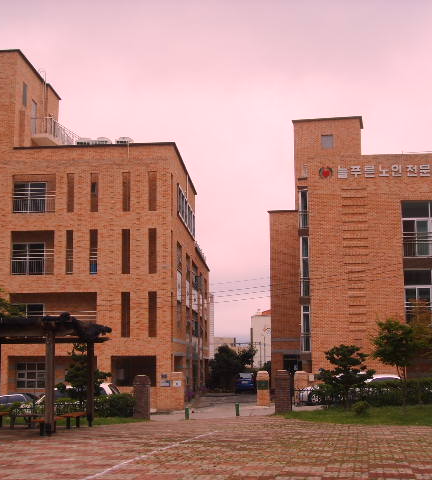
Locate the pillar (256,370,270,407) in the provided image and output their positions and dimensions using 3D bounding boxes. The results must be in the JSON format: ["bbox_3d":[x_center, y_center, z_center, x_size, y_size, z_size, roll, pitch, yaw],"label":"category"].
[{"bbox_3d":[2.101,6.604,36.965,0.590,1.530,0.590,-1,-9,4],"label":"pillar"}]

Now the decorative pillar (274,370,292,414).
[{"bbox_3d":[2.496,5.668,31.010,0.580,1.580,0.580,-1,-9,4],"label":"decorative pillar"}]

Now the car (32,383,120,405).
[{"bbox_3d":[-6.223,6.848,34.458,4.400,1.530,1.720,-4,-9,3],"label":"car"}]

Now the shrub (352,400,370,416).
[{"bbox_3d":[5.045,5.820,29.060,0.640,0.580,0.620,-1,-9,4],"label":"shrub"}]

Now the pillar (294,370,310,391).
[{"bbox_3d":[3.810,6.588,37.064,0.610,1.470,0.610,-1,-9,4],"label":"pillar"}]

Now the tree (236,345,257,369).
[{"bbox_3d":[2.172,9.527,61.258,1.900,3.640,1.900,-1,-9,4],"label":"tree"}]

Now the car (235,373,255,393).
[{"bbox_3d":[2.190,11.351,65.026,1.660,1.480,4.200,-1,-9,4],"label":"car"}]

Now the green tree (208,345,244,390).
[{"bbox_3d":[0.844,9.682,62.330,2.740,3.680,2.740,-1,-9,4],"label":"green tree"}]

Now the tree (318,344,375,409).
[{"bbox_3d":[4.943,5.183,31.519,2.150,2.430,2.050,-1,-9,4],"label":"tree"}]

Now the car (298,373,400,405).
[{"bbox_3d":[6.198,7.007,39.071,4.600,1.450,1.780,-1,-9,4],"label":"car"}]

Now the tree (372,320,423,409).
[{"bbox_3d":[7.053,4.721,32.155,2.200,3.360,2.150,-1,-9,4],"label":"tree"}]

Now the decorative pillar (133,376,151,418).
[{"bbox_3d":[-2.812,5.954,31.523,0.600,1.620,0.600,-1,-9,4],"label":"decorative pillar"}]

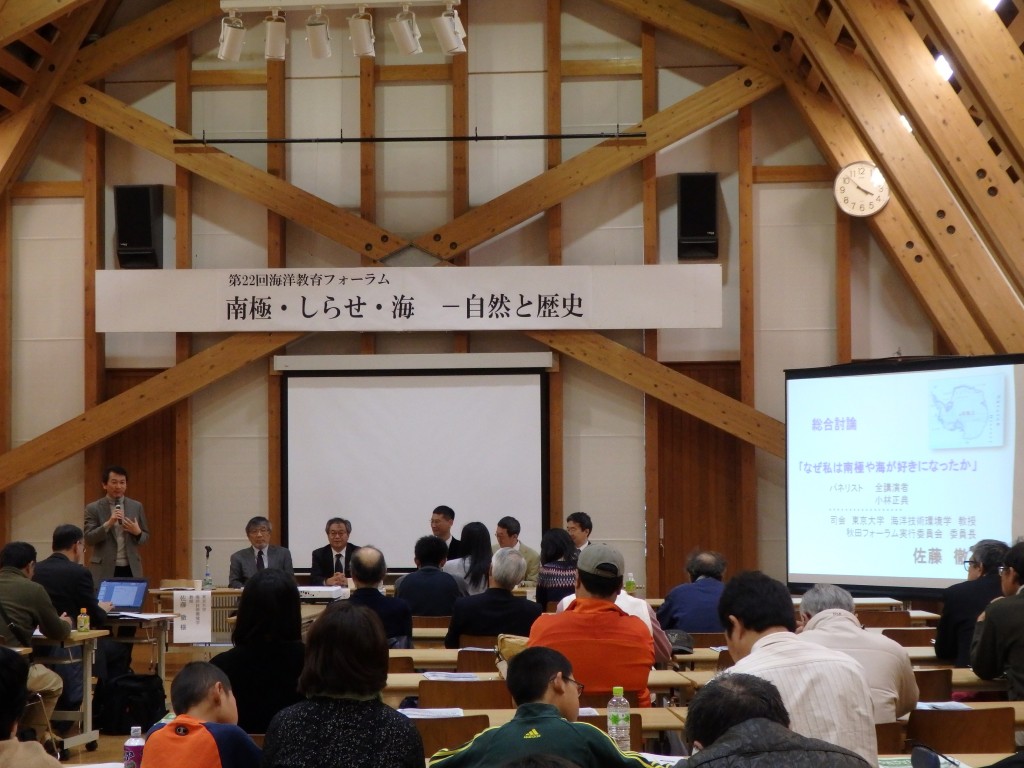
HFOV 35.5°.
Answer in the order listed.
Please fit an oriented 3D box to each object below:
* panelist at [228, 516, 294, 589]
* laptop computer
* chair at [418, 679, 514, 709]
[{"bbox_3d":[-1.941,1.663,12.311,0.520,1.280,0.720,0,-4,-3],"label":"panelist"},{"bbox_3d":[-2.575,1.374,10.280,0.360,0.235,0.300,-1,-3,15],"label":"laptop computer"},{"bbox_3d":[-0.165,1.530,6.270,0.420,0.790,0.500,-1,-3,3],"label":"chair"}]

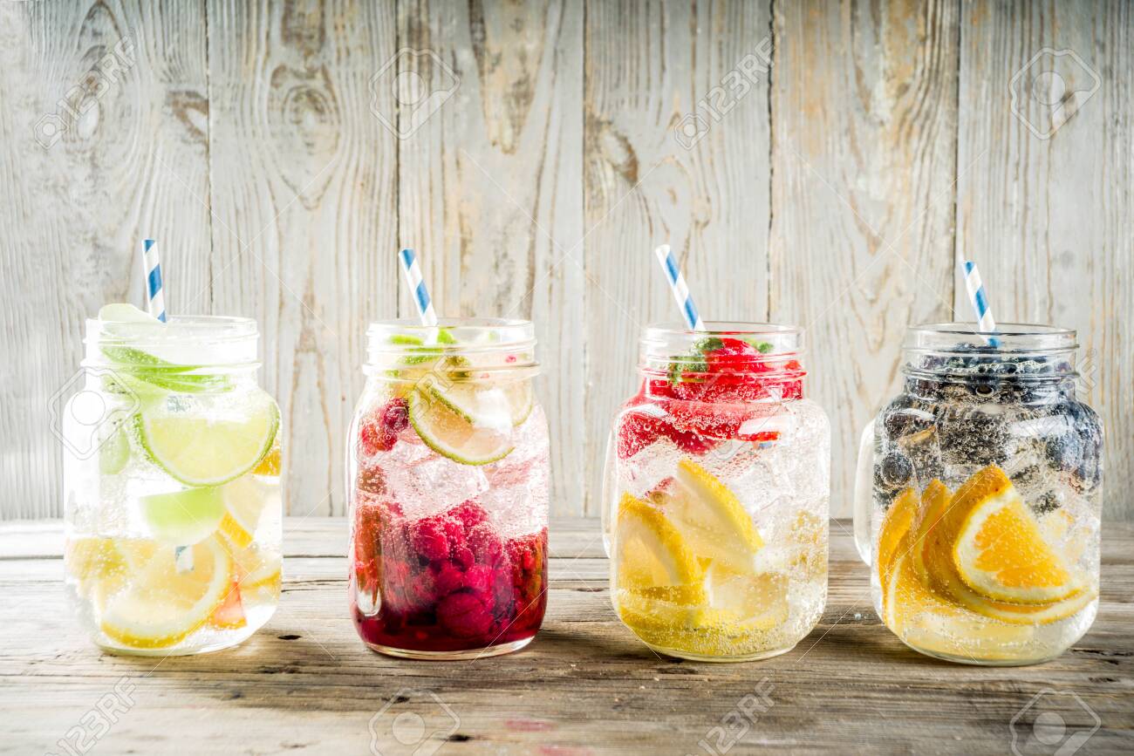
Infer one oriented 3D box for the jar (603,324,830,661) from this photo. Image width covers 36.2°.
[{"bbox_3d":[0.055,0.044,0.734,0.084,0.133,0.116,-4,6,-36],"label":"jar"}]

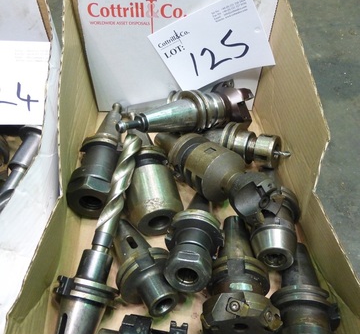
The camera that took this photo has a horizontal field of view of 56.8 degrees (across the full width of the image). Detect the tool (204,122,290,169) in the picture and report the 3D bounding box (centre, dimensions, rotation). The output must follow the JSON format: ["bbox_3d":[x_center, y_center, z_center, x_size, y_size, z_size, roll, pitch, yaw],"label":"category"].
[{"bbox_3d":[0.073,-0.029,0.464,0.162,0.064,0.064,11,47,31],"label":"tool"}]

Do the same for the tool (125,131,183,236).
[{"bbox_3d":[-0.045,-0.002,0.434,0.065,0.065,0.186,-9,46,-10],"label":"tool"}]

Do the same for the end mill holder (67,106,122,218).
[{"bbox_3d":[-0.099,-0.024,0.453,0.065,0.065,0.192,2,47,0],"label":"end mill holder"}]

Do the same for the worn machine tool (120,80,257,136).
[{"bbox_3d":[0.008,-0.069,0.454,0.208,0.064,0.064,-15,49,-37],"label":"worn machine tool"}]

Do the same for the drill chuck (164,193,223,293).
[{"bbox_3d":[0.019,0.073,0.376,0.064,0.064,0.136,9,28,6],"label":"drill chuck"}]

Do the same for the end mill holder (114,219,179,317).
[{"bbox_3d":[-0.043,0.103,0.358,0.064,0.064,0.119,-22,38,-19],"label":"end mill holder"}]

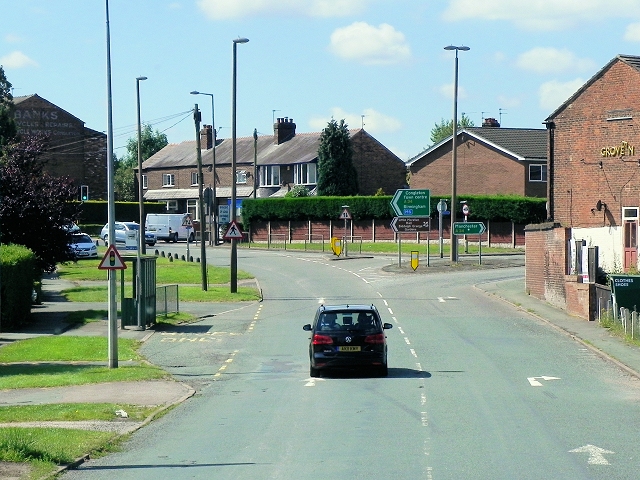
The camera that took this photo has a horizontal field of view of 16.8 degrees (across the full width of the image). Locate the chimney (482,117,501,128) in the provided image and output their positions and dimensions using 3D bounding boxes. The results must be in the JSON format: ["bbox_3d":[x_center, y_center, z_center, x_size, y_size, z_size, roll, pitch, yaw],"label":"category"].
[{"bbox_3d":[11.654,-7.883,147.000,1.200,0.950,0.800,-1,1,-39],"label":"chimney"}]

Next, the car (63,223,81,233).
[{"bbox_3d":[-17.400,-0.420,149.000,1.760,1.500,4.300,0,2,-11],"label":"car"}]

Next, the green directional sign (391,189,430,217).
[{"bbox_3d":[4.754,-1.939,114.000,2.070,1.420,0.060,0,1,2],"label":"green directional sign"}]

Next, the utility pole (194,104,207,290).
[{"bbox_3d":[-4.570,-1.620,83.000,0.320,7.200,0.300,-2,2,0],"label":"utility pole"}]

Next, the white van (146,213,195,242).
[{"bbox_3d":[-10.750,-0.850,155.000,1.930,1.980,4.750,1,2,20],"label":"white van"}]

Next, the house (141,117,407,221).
[{"bbox_3d":[-4.191,-4.468,159.832,7.200,8.900,25.000,-1,1,-36],"label":"house"}]

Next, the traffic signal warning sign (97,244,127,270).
[{"bbox_3d":[-5.007,0.423,52.300,0.680,0.600,0.050,0,1,-1],"label":"traffic signal warning sign"}]

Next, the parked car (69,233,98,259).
[{"bbox_3d":[-14.200,0.300,127.000,1.770,1.460,4.250,0,2,-14],"label":"parked car"}]

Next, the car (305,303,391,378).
[{"bbox_3d":[0.650,2.230,50.200,1.900,1.650,4.400,0,2,1],"label":"car"}]

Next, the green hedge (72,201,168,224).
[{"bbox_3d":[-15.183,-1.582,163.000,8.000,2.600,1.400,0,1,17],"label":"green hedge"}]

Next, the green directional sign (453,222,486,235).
[{"bbox_3d":[7.570,-0.564,109.000,1.660,0.640,0.060,0,2,3],"label":"green directional sign"}]

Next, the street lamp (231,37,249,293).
[{"bbox_3d":[-2.980,-2.820,82.000,0.670,9.700,0.300,0,2,0],"label":"street lamp"}]

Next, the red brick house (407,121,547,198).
[{"bbox_3d":[13.739,-3.483,142.580,11.000,7.400,10.600,-1,1,-39],"label":"red brick house"}]

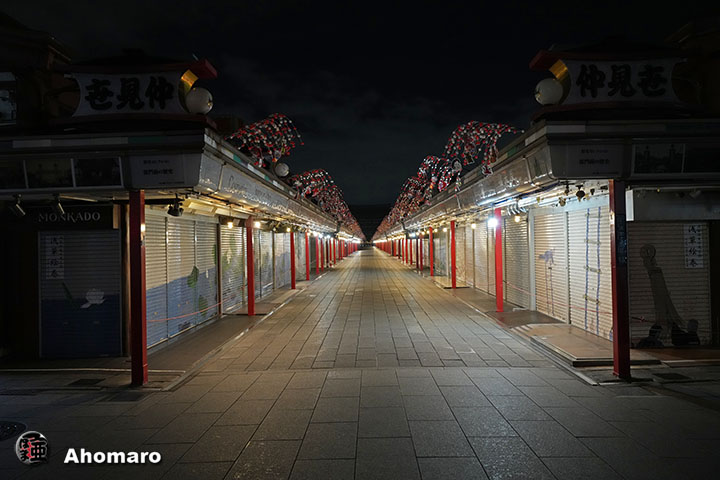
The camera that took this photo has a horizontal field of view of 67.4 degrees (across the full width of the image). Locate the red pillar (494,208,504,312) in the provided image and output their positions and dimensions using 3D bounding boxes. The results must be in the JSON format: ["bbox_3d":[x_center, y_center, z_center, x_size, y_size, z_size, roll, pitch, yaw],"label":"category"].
[{"bbox_3d":[3.405,0.512,13.209,0.140,2.520,0.150,-1,0,1],"label":"red pillar"}]

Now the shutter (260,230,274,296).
[{"bbox_3d":[-3.123,0.753,18.371,0.092,2.104,2.097,-1,0,1],"label":"shutter"}]

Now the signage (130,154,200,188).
[{"bbox_3d":[-2.284,-0.800,6.308,0.850,0.400,0.060,-1,11,1],"label":"signage"}]

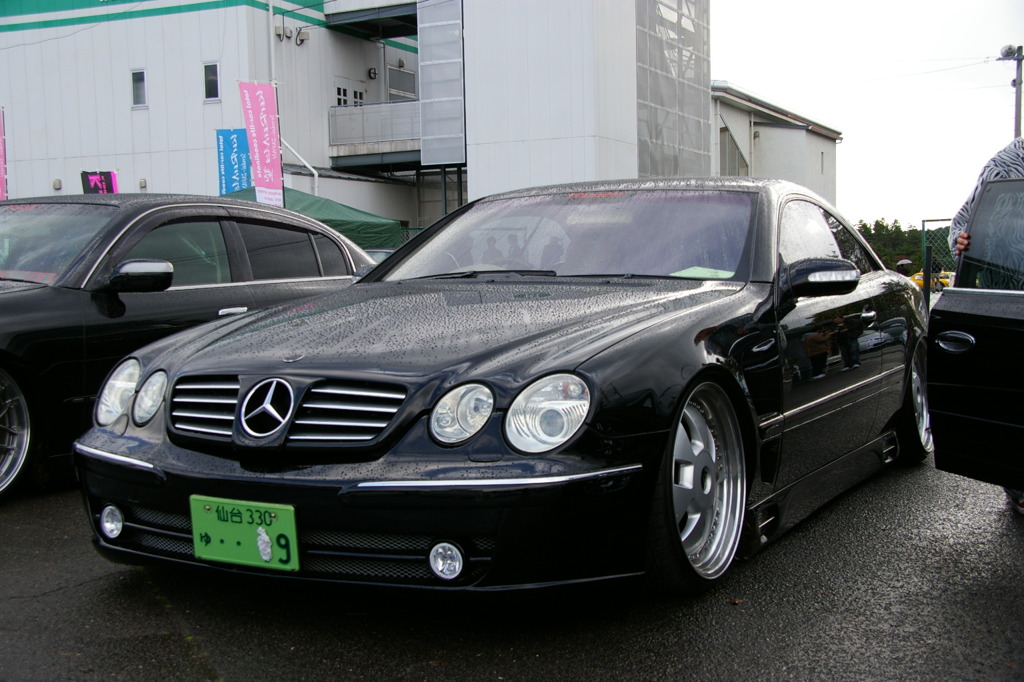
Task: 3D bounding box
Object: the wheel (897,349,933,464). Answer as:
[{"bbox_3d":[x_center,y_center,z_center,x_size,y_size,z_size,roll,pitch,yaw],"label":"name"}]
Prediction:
[{"bbox_3d":[1.851,0.263,5.897,0.250,0.635,0.635,-4,0,29],"label":"wheel"}]

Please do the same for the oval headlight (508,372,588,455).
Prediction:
[{"bbox_3d":[0.087,0.171,2.915,0.195,0.185,0.160,0,3,23],"label":"oval headlight"}]

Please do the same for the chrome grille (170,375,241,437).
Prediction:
[{"bbox_3d":[-0.803,0.164,3.197,0.300,0.152,0.070,2,-10,38],"label":"chrome grille"}]

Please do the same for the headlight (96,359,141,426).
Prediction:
[{"bbox_3d":[-1.164,0.152,3.620,0.195,0.185,0.160,1,4,36],"label":"headlight"}]

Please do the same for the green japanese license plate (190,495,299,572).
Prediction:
[{"bbox_3d":[-0.665,0.477,3.037,0.330,0.165,0.020,1,9,29],"label":"green japanese license plate"}]

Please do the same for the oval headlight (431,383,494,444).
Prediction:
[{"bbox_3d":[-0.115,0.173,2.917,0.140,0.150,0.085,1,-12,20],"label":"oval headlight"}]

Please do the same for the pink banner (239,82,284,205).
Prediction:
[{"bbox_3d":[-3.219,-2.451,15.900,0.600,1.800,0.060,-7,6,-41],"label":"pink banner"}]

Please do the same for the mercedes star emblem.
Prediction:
[{"bbox_3d":[-0.614,0.167,3.059,0.156,0.158,0.030,1,-17,29],"label":"mercedes star emblem"}]

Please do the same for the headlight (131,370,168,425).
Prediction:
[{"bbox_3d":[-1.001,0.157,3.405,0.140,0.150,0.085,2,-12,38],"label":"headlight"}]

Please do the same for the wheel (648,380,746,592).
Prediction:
[{"bbox_3d":[0.456,0.396,3.481,0.250,0.645,0.645,-3,1,31],"label":"wheel"}]

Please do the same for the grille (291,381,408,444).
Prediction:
[{"bbox_3d":[-0.396,0.172,2.973,0.300,0.152,0.070,1,-10,20],"label":"grille"}]

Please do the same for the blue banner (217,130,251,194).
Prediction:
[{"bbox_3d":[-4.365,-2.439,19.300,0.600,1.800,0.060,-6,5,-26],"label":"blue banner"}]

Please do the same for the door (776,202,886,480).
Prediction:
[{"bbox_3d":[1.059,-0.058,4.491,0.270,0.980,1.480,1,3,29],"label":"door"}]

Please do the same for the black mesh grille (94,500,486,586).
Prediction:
[{"bbox_3d":[-0.633,0.503,3.108,1.300,0.125,0.130,1,3,29],"label":"black mesh grille"}]

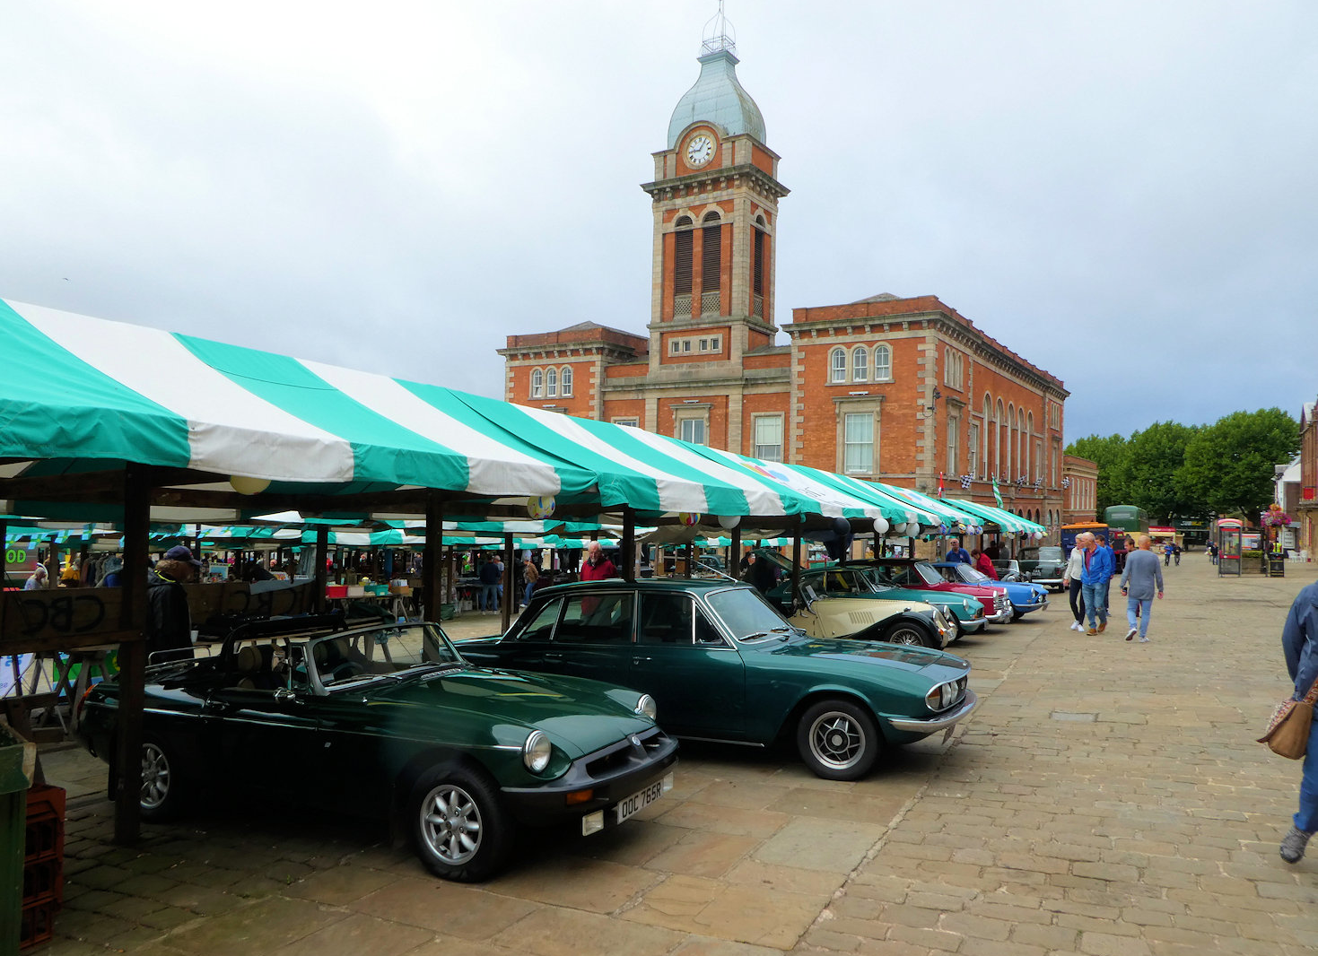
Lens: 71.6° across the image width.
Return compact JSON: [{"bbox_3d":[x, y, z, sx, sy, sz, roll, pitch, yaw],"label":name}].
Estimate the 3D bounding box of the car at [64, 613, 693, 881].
[{"bbox_3d":[-1.795,1.515,5.740,3.980,1.240,1.530,-2,-4,25],"label":"car"}]

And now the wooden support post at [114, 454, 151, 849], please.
[{"bbox_3d":[-2.981,0.972,5.186,0.100,2.180,0.100,1,-1,33],"label":"wooden support post"}]

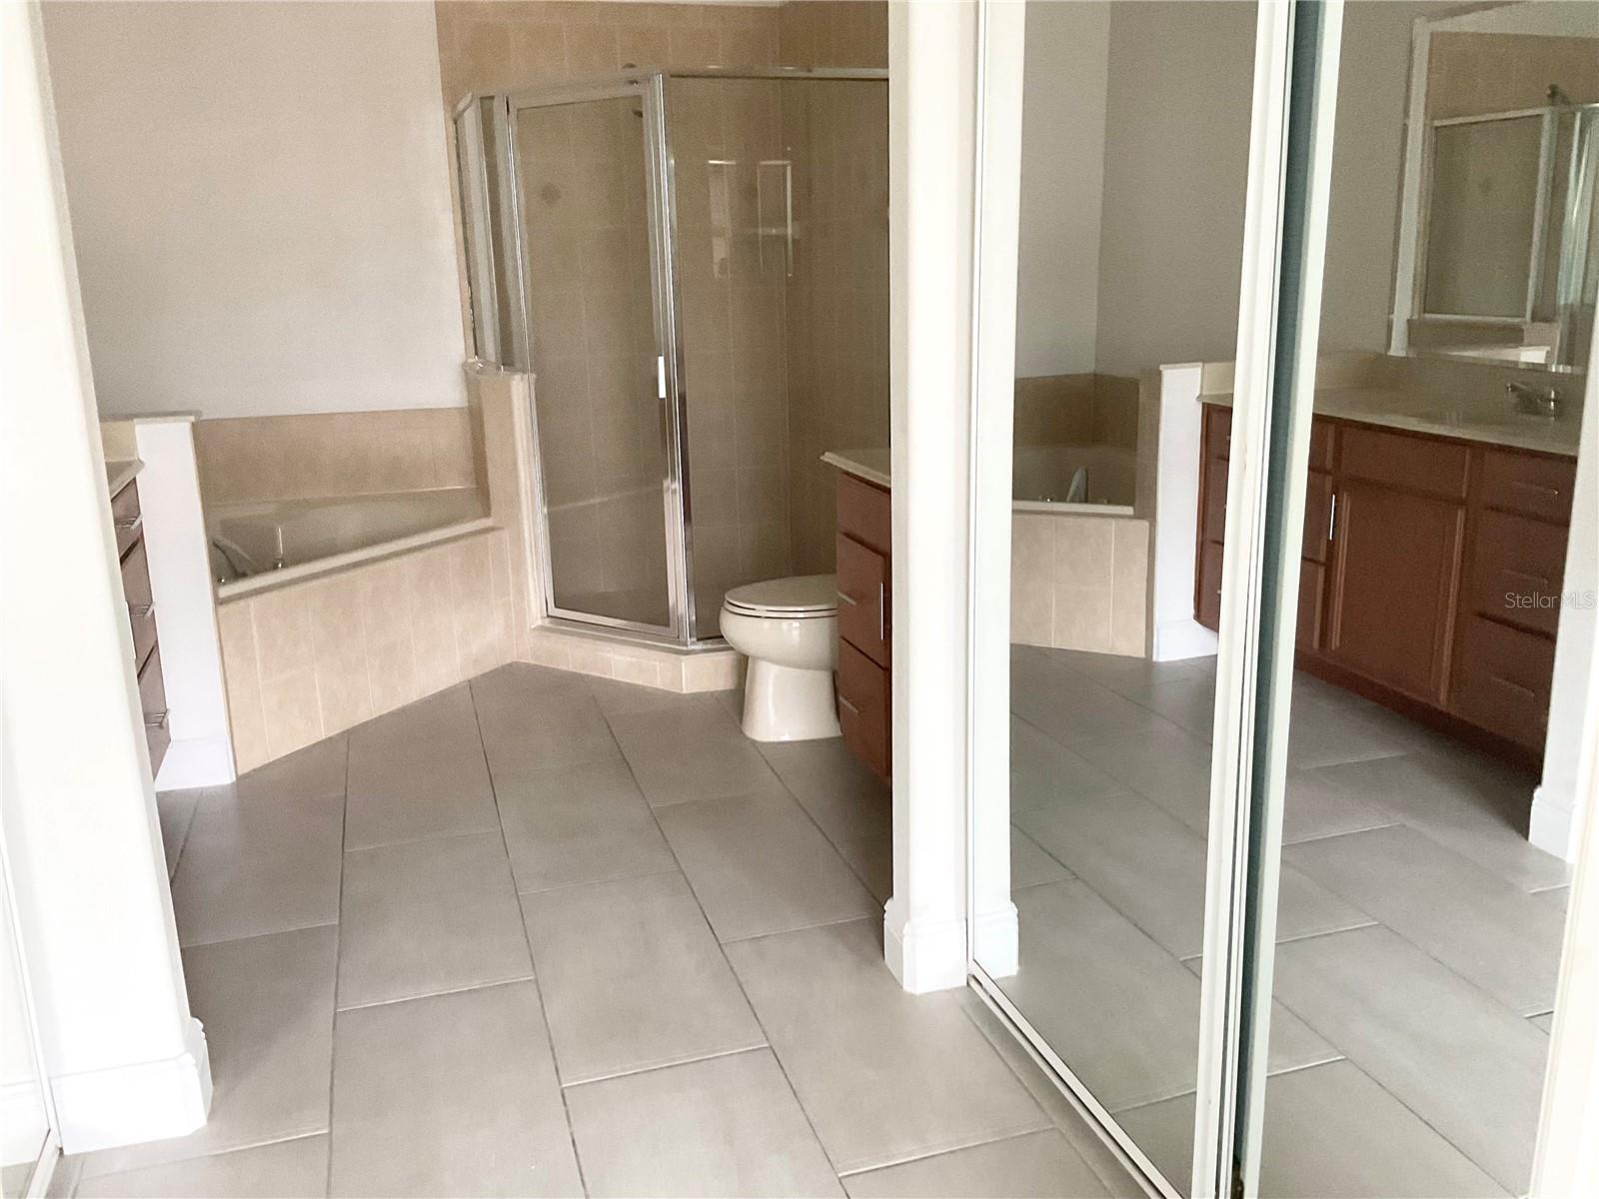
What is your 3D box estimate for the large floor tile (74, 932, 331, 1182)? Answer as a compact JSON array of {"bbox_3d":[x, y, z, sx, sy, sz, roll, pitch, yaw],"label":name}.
[{"bbox_3d":[-1.095,0.834,2.576,0.386,0.010,0.772,-5,15,-16],"label":"large floor tile"}]

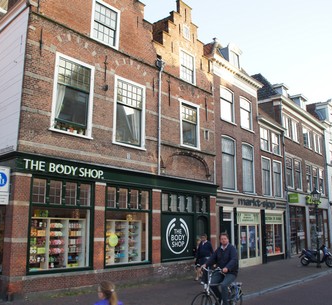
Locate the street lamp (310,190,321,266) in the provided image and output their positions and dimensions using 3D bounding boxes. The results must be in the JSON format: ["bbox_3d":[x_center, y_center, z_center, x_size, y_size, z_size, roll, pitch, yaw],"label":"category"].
[{"bbox_3d":[6.974,3.481,16.108,0.450,3.650,0.450,-11,-16,43],"label":"street lamp"}]

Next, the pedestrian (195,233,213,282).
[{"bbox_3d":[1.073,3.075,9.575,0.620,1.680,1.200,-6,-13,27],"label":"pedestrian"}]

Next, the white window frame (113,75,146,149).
[{"bbox_3d":[-1.272,-1.390,12.271,0.150,2.449,1.498,-11,-16,43],"label":"white window frame"}]

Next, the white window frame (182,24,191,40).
[{"bbox_3d":[0.909,-5.368,15.421,0.150,0.620,0.486,-11,-16,43],"label":"white window frame"}]

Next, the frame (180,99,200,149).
[{"bbox_3d":[1.022,-1.153,14.672,0.150,1.994,1.364,-11,-16,43],"label":"frame"}]

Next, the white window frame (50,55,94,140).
[{"bbox_3d":[-2.848,-1.722,10.656,0.150,2.449,1.447,-11,-16,43],"label":"white window frame"}]

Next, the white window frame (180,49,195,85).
[{"bbox_3d":[0.955,-3.717,15.130,0.150,1.488,1.054,-11,-16,43],"label":"white window frame"}]

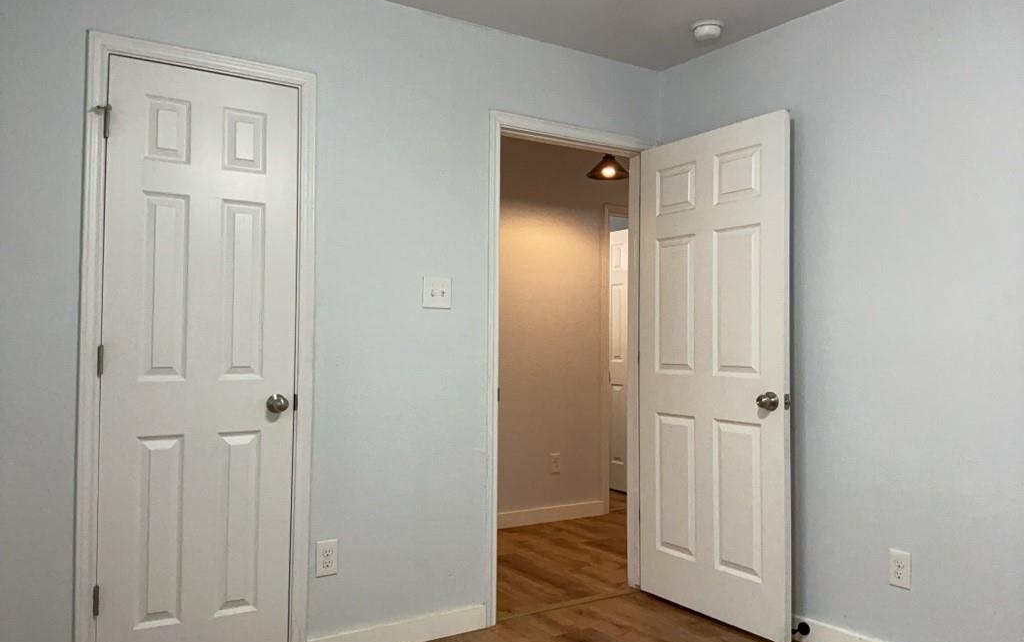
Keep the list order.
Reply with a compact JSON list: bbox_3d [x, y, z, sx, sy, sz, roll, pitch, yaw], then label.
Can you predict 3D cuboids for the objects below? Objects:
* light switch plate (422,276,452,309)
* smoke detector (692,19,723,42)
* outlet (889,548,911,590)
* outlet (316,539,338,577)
[{"bbox_3d":[-0.292,-0.112,3.162,0.124,0.125,0.012,2,-2,-33],"label":"light switch plate"},{"bbox_3d":[0.809,-1.195,3.297,0.130,0.047,0.130,0,-2,0],"label":"smoke detector"},{"bbox_3d":[1.365,0.876,2.811,0.009,0.125,0.078,2,-2,-33],"label":"outlet"},{"bbox_3d":[-0.667,0.861,2.889,0.078,0.125,0.009,2,-2,-33],"label":"outlet"}]

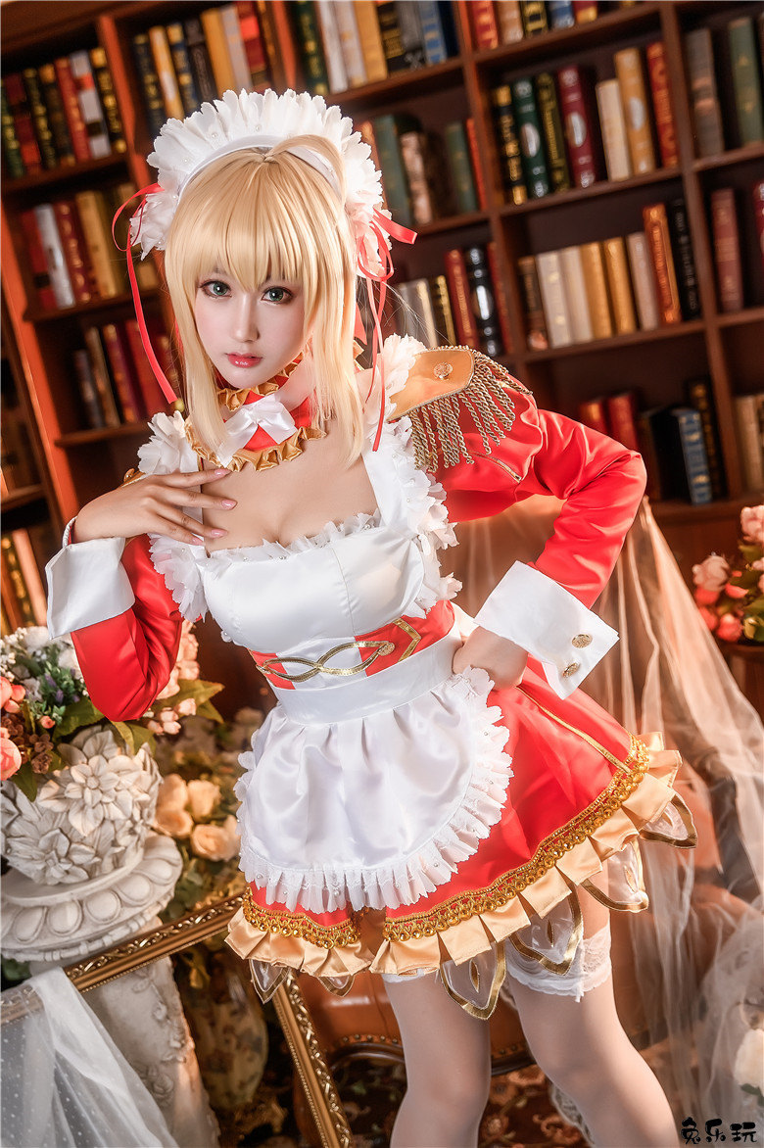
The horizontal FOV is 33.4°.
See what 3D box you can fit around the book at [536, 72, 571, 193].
[{"bbox_3d":[0.395,-0.959,2.790,0.035,0.239,0.165,-7,12,23],"label":"book"}]

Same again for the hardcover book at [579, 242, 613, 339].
[{"bbox_3d":[0.490,-0.630,2.828,0.042,0.204,0.141,-7,12,23],"label":"hardcover book"}]

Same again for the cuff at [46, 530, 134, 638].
[{"bbox_3d":[-0.316,0.013,1.380,0.088,0.095,0.105,-4,18,-2],"label":"cuff"}]

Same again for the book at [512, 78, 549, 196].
[{"bbox_3d":[0.350,-0.970,2.862,0.041,0.253,0.180,-8,10,18],"label":"book"}]

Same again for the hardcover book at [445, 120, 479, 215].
[{"bbox_3d":[0.198,-0.908,2.862,0.038,0.185,0.128,-7,12,23],"label":"hardcover book"}]

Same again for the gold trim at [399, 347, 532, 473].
[{"bbox_3d":[0.089,-0.190,1.440,0.150,0.120,0.120,-7,15,19],"label":"gold trim"}]

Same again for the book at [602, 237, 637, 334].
[{"bbox_3d":[0.537,-0.634,2.807,0.038,0.202,0.140,-7,12,23],"label":"book"}]

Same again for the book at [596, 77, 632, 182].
[{"bbox_3d":[0.518,-0.965,2.798,0.042,0.204,0.150,-8,10,18],"label":"book"}]

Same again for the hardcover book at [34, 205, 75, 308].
[{"bbox_3d":[-0.796,-0.826,3.310,0.046,0.255,0.176,-7,12,23],"label":"hardcover book"}]

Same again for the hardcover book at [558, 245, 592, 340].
[{"bbox_3d":[0.449,-0.625,2.845,0.041,0.203,0.140,-7,12,23],"label":"hardcover book"}]

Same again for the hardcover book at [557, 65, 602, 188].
[{"bbox_3d":[0.419,-0.926,2.649,0.043,0.230,0.165,-6,15,19],"label":"hardcover book"}]

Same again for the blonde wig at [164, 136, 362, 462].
[{"bbox_3d":[-0.132,-0.306,1.410,0.210,0.315,0.245,4,21,-5],"label":"blonde wig"}]

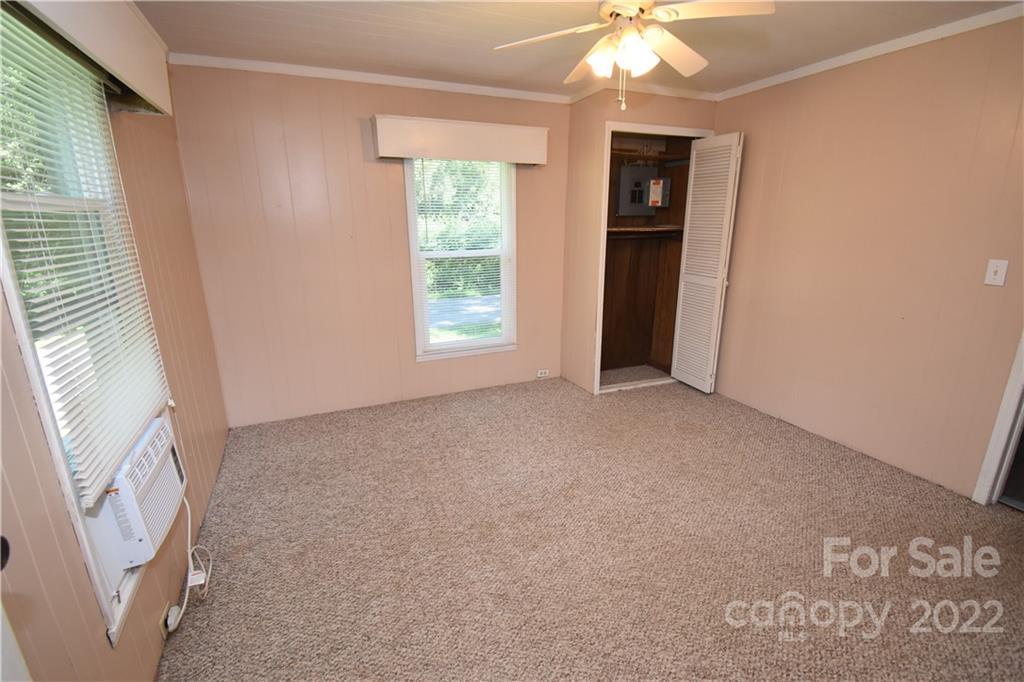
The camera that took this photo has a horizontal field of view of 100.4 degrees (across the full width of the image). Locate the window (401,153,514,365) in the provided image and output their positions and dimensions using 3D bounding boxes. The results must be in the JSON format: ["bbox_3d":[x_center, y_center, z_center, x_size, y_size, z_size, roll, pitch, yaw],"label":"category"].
[{"bbox_3d":[-0.368,-0.640,3.420,0.870,1.520,0.060,-8,17,-25],"label":"window"}]

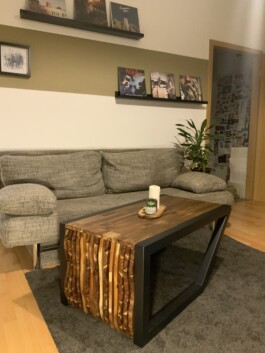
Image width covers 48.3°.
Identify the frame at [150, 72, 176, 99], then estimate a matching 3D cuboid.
[{"bbox_3d":[0.348,-0.992,3.256,0.310,0.305,0.014,-4,-4,-29],"label":"frame"}]

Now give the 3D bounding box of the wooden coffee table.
[{"bbox_3d":[0.137,0.430,1.737,0.527,0.437,0.959,6,9,38],"label":"wooden coffee table"}]

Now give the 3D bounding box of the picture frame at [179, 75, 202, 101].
[{"bbox_3d":[0.686,-1.015,3.442,0.310,0.305,0.014,-4,-4,-29],"label":"picture frame"}]

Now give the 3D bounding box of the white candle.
[{"bbox_3d":[0.133,0.129,1.781,0.066,0.133,0.066,0,8,0],"label":"white candle"}]

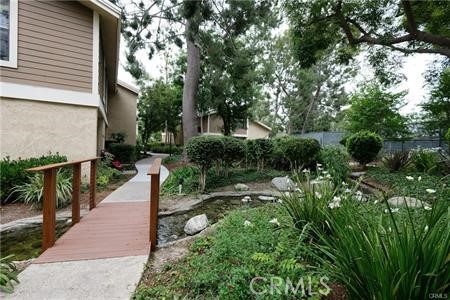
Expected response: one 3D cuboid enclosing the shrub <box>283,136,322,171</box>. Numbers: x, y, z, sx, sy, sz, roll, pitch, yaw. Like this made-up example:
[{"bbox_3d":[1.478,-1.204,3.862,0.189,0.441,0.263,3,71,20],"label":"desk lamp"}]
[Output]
[{"bbox_3d":[3.850,0.180,9.500,1.850,1.720,1.750,0,0,0],"label":"shrub"}]

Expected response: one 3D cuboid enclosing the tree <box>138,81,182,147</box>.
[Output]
[{"bbox_3d":[-5.504,-2.944,16.000,3.900,5.900,3.700,0,0,0],"label":"tree"}]

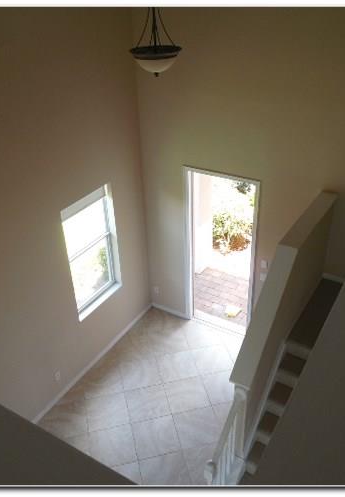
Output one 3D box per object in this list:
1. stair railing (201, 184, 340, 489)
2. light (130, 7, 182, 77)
[{"bbox_3d":[0.992,1.129,4.758,0.190,2.520,2.880,16,36,28],"label":"stair railing"},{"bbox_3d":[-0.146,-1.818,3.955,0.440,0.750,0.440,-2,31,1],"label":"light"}]

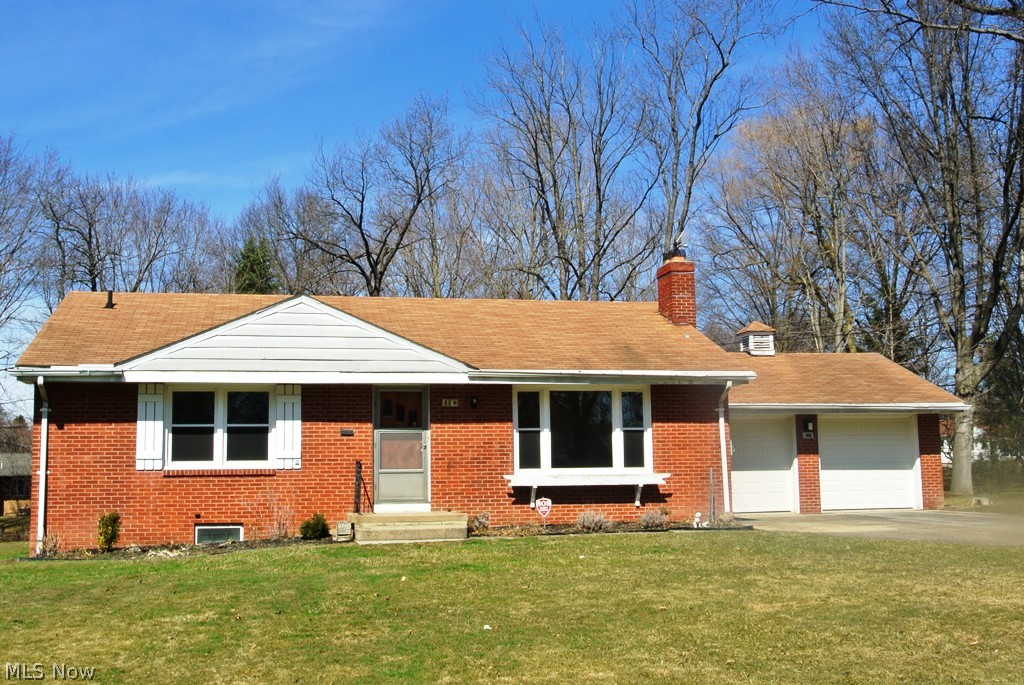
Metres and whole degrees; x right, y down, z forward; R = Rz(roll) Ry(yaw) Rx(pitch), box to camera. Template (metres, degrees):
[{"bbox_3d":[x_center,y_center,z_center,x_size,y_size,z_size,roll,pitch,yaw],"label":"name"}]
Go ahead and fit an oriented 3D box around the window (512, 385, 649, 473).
[{"bbox_3d":[1.301,1.601,20.286,2.611,1.591,0.130,1,-7,-11],"label":"window"}]

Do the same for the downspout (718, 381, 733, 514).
[{"bbox_3d":[3.996,1.936,20.496,0.140,2.426,0.450,1,-7,-11],"label":"downspout"}]

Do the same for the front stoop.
[{"bbox_3d":[-1.755,3.085,18.659,1.900,0.400,1.620,1,-7,-11],"label":"front stoop"}]

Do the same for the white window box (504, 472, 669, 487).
[{"bbox_3d":[1.366,2.475,19.914,3.053,0.213,0.280,1,-7,-11],"label":"white window box"}]

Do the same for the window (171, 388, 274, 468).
[{"bbox_3d":[-5.002,1.458,19.096,1.831,1.436,0.120,1,-7,-11],"label":"window"}]

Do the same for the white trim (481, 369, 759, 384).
[{"bbox_3d":[1.886,0.621,20.031,5.328,0.257,0.160,1,-7,-11],"label":"white trim"}]

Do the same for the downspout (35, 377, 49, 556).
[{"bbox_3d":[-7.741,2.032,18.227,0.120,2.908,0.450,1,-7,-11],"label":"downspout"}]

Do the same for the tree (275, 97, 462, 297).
[{"bbox_3d":[-5.044,-1.760,40.028,6.490,15.103,6.490,1,-7,-11],"label":"tree"}]

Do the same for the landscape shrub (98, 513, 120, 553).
[{"bbox_3d":[-6.564,3.094,18.086,0.357,0.611,0.400,1,-7,-11],"label":"landscape shrub"}]

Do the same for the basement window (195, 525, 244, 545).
[{"bbox_3d":[-4.974,3.280,18.898,0.814,0.344,0.100,1,-7,-11],"label":"basement window"}]

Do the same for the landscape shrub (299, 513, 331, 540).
[{"bbox_3d":[-3.330,3.115,18.773,0.516,0.459,0.480,1,-7,-11],"label":"landscape shrub"}]

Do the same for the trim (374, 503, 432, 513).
[{"bbox_3d":[-1.915,2.900,19.461,1.021,0.156,0.060,1,-7,-11],"label":"trim"}]

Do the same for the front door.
[{"bbox_3d":[-1.930,1.838,19.507,0.966,2.100,0.100,1,-7,-11],"label":"front door"}]

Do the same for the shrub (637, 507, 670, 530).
[{"bbox_3d":[2.520,3.130,19.696,0.611,0.403,0.580,1,-7,-11],"label":"shrub"}]

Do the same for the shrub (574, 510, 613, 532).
[{"bbox_3d":[1.427,3.132,19.432,0.687,0.380,0.620,1,-7,-11],"label":"shrub"}]

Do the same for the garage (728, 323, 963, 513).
[{"bbox_3d":[6.261,1.846,27.575,6.700,4.590,6.800,1,-7,-11],"label":"garage"}]

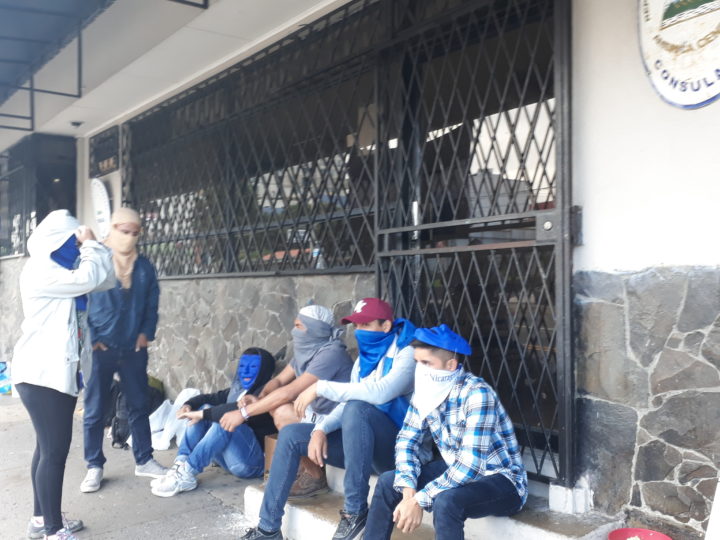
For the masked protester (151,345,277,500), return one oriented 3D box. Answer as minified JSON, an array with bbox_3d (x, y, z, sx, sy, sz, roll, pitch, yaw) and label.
[{"bbox_3d":[-0.899,0.898,3.498,0.800,0.830,0.500,2,-3,-34],"label":"masked protester"}]

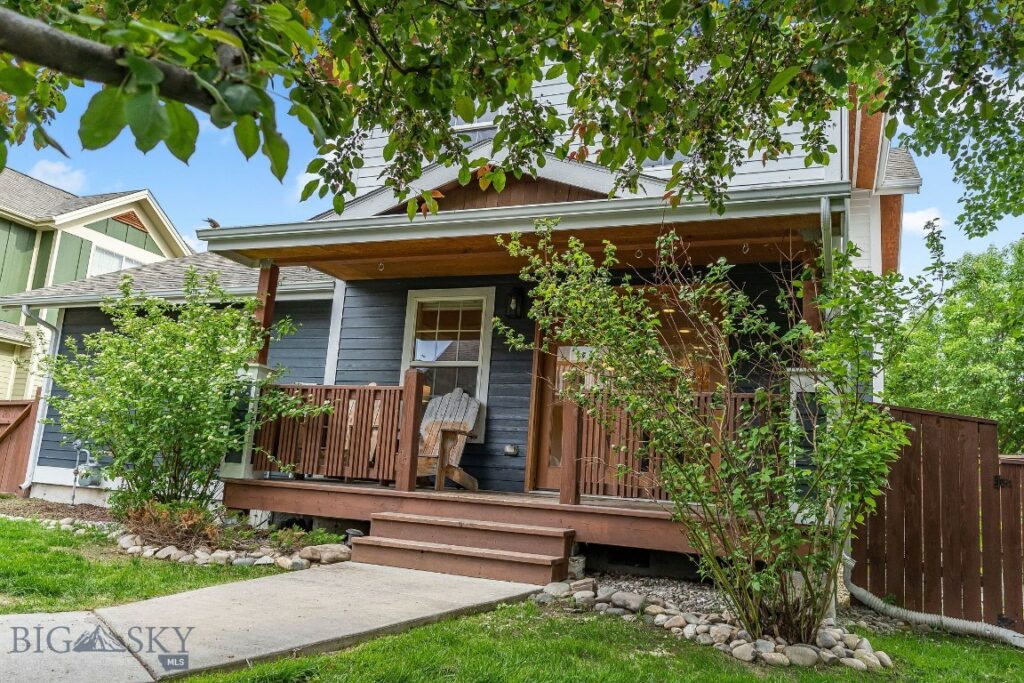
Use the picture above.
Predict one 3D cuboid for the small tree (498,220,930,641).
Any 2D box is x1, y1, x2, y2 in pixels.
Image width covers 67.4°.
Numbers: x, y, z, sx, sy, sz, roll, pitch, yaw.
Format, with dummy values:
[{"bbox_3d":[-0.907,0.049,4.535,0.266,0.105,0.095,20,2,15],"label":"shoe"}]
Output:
[{"bbox_3d":[1.195,0.460,5.071,2.840,2.797,1.998,0,-9,22],"label":"small tree"}]

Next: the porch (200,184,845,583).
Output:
[{"bbox_3d":[-0.004,0.506,7.243,5.800,3.013,2.344,0,-9,22],"label":"porch"}]

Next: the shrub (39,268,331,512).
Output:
[{"bbox_3d":[-3.349,0.576,7.912,2.700,2.550,2.350,7,-9,-22],"label":"shrub"}]

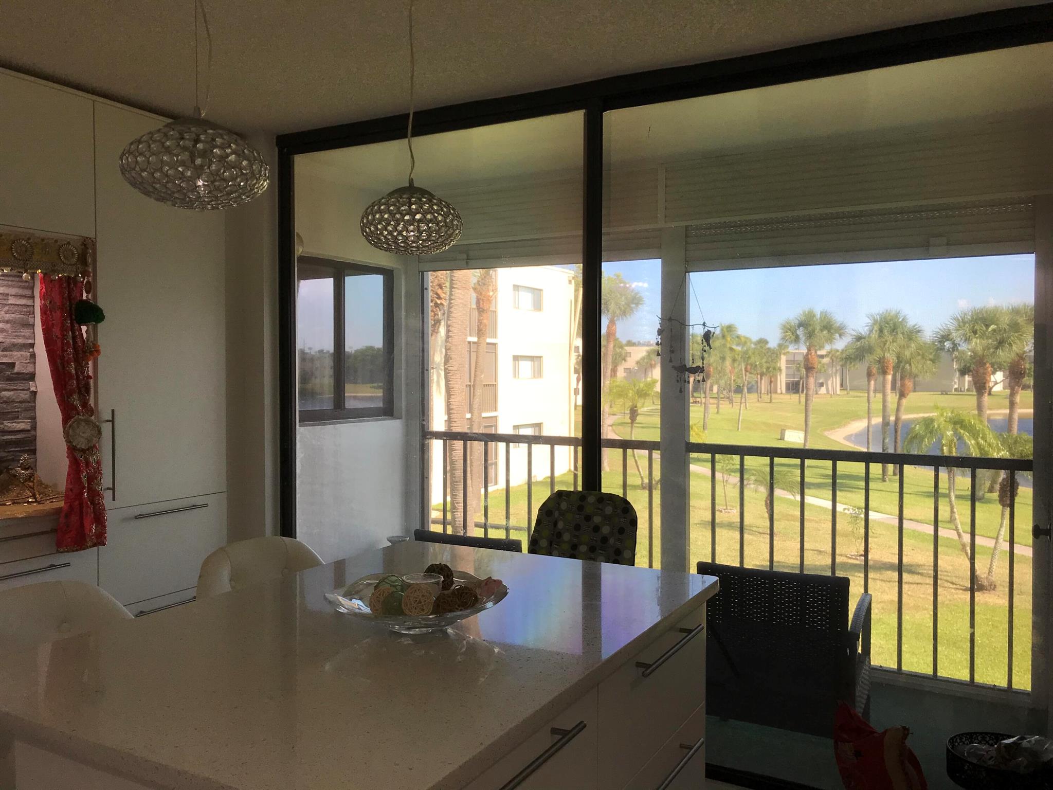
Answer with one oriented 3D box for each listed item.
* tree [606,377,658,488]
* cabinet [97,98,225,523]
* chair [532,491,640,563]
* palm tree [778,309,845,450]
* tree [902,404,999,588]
[{"bbox_3d":[3.934,1.393,31.700,2.050,4.050,2.050,0,2,0],"label":"tree"},{"bbox_3d":[-1.724,-0.334,3.586,0.600,1.530,0.600,1,2,29],"label":"cabinet"},{"bbox_3d":[0.122,0.823,2.723,0.480,1.020,0.580,1,2,29],"label":"chair"},{"bbox_3d":[13.022,-0.281,38.800,3.000,7.100,3.000,1,2,29],"label":"palm tree"},{"bbox_3d":[8.697,2.109,17.400,1.950,3.600,1.950,1,2,29],"label":"tree"}]

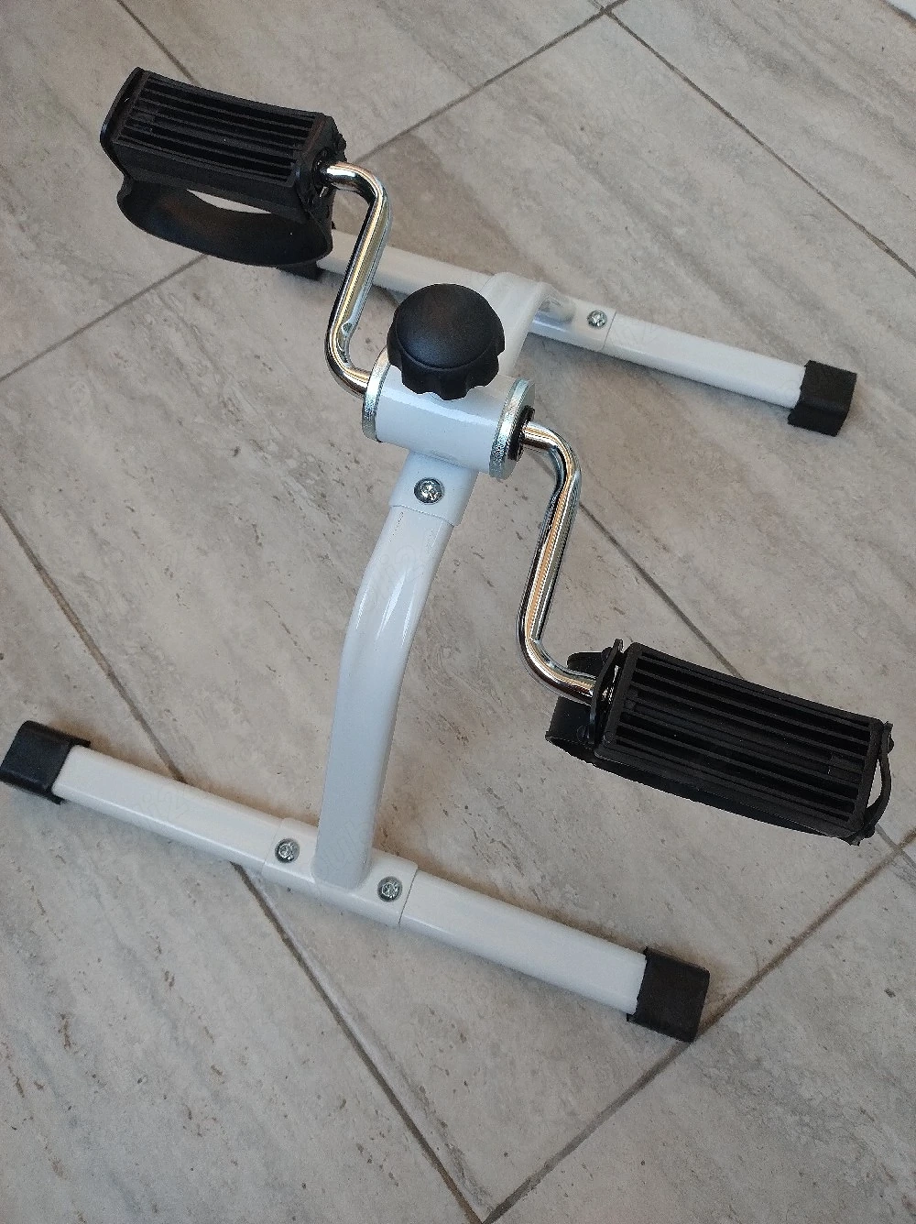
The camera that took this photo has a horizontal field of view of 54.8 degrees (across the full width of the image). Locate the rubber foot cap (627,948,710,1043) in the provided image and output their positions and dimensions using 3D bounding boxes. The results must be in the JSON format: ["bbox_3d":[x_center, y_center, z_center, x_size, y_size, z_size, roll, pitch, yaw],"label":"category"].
[{"bbox_3d":[0.112,0.204,0.471,0.035,0.020,0.036,18,73,7],"label":"rubber foot cap"}]

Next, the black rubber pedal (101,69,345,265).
[{"bbox_3d":[-0.107,-0.209,0.437,0.121,0.075,0.049,18,78,7],"label":"black rubber pedal"}]

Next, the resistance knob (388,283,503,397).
[{"bbox_3d":[-0.004,-0.102,0.328,0.043,0.027,0.043,0,71,1],"label":"resistance knob"}]

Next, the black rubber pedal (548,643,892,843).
[{"bbox_3d":[0.099,0.052,0.352,0.122,0.070,0.048,18,73,7],"label":"black rubber pedal"}]

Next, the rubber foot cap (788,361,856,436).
[{"bbox_3d":[0.242,-0.142,0.586,0.035,0.020,0.036,18,73,7],"label":"rubber foot cap"}]

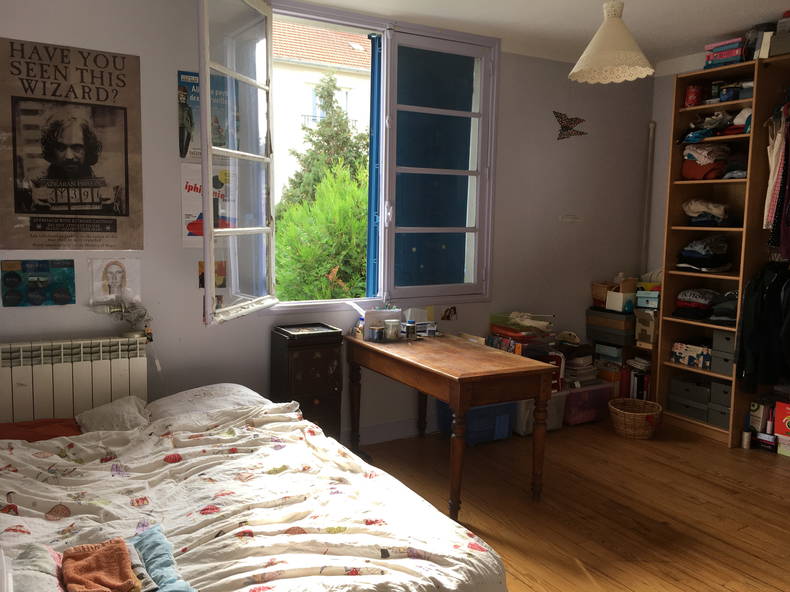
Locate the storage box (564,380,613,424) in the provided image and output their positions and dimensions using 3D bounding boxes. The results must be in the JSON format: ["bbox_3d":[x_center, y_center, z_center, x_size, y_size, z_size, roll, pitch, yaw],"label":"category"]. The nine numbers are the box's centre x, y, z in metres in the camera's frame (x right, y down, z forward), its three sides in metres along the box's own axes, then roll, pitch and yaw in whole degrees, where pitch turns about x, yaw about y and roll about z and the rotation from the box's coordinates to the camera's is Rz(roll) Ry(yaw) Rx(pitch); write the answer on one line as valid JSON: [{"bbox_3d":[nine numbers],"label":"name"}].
[{"bbox_3d":[1.237,0.713,4.456,0.360,0.240,0.240,-3,7,-27],"label":"storage box"}]

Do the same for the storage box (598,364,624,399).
[{"bbox_3d":[1.547,0.579,4.570,0.251,0.291,0.241,-2,7,-28],"label":"storage box"}]

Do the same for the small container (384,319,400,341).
[{"bbox_3d":[-0.013,0.190,3.753,0.083,0.104,0.083,1,6,0],"label":"small container"}]

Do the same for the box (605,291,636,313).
[{"bbox_3d":[1.523,0.036,4.450,0.126,0.119,0.141,-2,7,-28],"label":"box"}]

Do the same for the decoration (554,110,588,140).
[{"bbox_3d":[1.195,-1.135,4.435,0.322,0.186,0.035,-2,7,-28],"label":"decoration"}]

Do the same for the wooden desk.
[{"bbox_3d":[0.232,0.605,3.472,0.568,0.669,1.166,-2,7,-28],"label":"wooden desk"}]

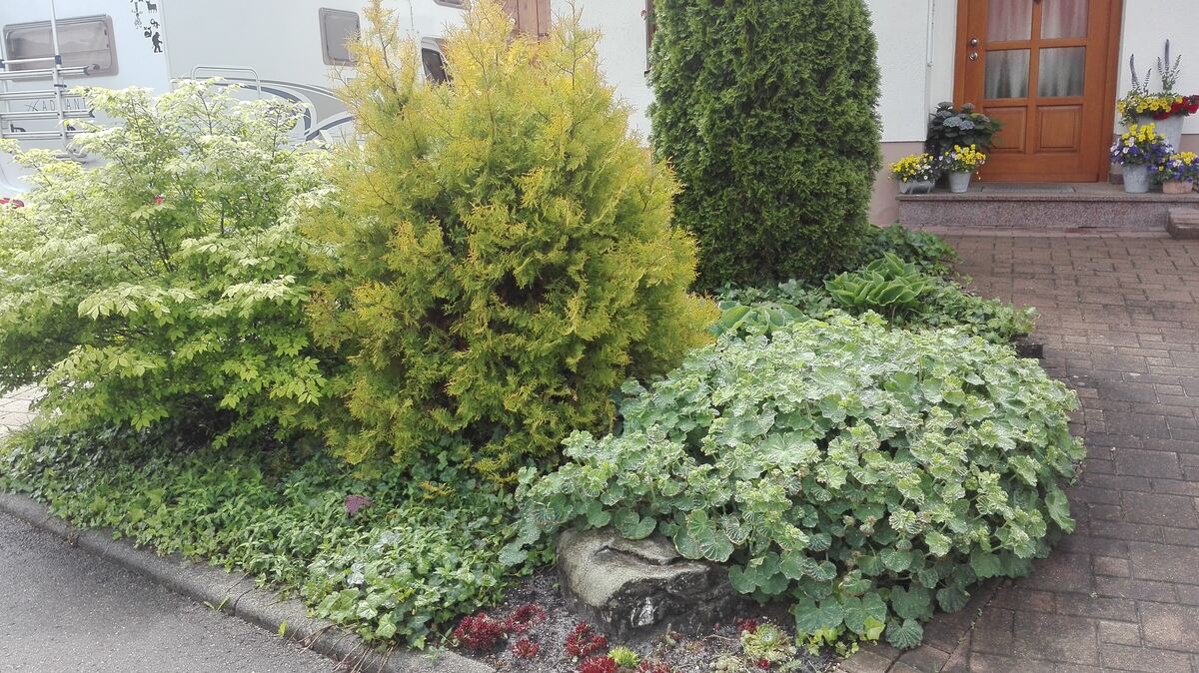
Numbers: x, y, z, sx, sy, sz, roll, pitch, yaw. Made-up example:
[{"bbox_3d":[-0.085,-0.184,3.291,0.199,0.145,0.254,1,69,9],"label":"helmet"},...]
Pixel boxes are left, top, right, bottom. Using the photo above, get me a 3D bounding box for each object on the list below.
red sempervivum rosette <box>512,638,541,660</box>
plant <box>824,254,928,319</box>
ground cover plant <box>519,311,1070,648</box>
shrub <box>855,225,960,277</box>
[{"bbox_3d":[-0.210,0.895,2.460,0.080,0.040,0.078,-2,11,0],"label":"red sempervivum rosette"},{"bbox_3d":[1.470,-0.270,4.560,0.550,0.320,0.500,-2,11,0],"label":"plant"},{"bbox_3d":[0.660,0.420,2.860,1.850,0.680,1.400,-3,11,-8],"label":"ground cover plant"},{"bbox_3d":[1.890,-0.520,5.220,0.640,0.330,0.580,-2,11,0],"label":"shrub"}]

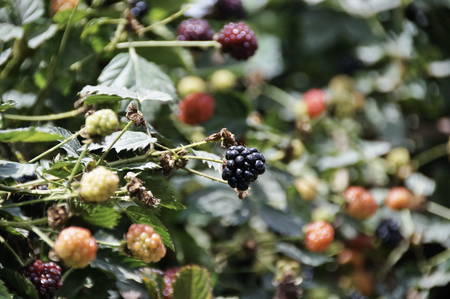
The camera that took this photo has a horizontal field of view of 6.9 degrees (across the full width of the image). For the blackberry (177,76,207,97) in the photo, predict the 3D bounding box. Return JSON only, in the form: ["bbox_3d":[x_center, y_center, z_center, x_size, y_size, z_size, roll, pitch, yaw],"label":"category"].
[{"bbox_3d":[-0.018,-0.032,1.970,0.015,0.015,0.015,0,10,0],"label":"blackberry"}]

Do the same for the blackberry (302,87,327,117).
[{"bbox_3d":[0.045,-0.023,1.860,0.011,0.014,0.012,0,6,0],"label":"blackberry"}]

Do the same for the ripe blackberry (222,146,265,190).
[{"bbox_3d":[0.009,0.009,1.780,0.020,0.021,0.020,0,10,0],"label":"ripe blackberry"}]

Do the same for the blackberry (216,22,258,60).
[{"bbox_3d":[0.006,-0.052,1.800,0.019,0.018,0.019,0,6,0],"label":"blackberry"}]

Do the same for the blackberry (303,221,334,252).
[{"bbox_3d":[0.050,0.046,2.000,0.016,0.016,0.016,0,10,0],"label":"blackberry"}]

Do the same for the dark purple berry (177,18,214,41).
[{"bbox_3d":[-0.015,-0.058,1.850,0.019,0.016,0.018,0,6,0],"label":"dark purple berry"}]

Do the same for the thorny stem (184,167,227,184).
[{"bbox_3d":[-0.009,0.012,1.750,0.021,0.002,0.002,22,0,0],"label":"thorny stem"}]

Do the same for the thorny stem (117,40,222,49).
[{"bbox_3d":[-0.025,-0.046,1.660,0.046,0.003,0.003,-1,0,0],"label":"thorny stem"}]

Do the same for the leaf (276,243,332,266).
[{"bbox_3d":[0.047,0.062,2.200,0.034,0.013,0.020,0,6,0],"label":"leaf"}]

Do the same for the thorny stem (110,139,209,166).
[{"bbox_3d":[-0.029,0.001,1.650,0.046,0.002,0.002,-14,0,0],"label":"thorny stem"}]

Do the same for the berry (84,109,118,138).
[{"bbox_3d":[-0.054,-0.012,1.640,0.014,0.013,0.013,-27,0,9],"label":"berry"}]

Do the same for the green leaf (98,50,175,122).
[{"bbox_3d":[-0.043,-0.030,1.800,0.039,0.034,0.016,0,6,0],"label":"green leaf"}]

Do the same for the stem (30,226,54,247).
[{"bbox_3d":[-0.078,0.037,1.610,0.013,0.002,0.002,42,0,0],"label":"stem"}]

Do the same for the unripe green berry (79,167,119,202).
[{"bbox_3d":[-0.060,0.017,1.780,0.019,0.017,0.018,0,10,0],"label":"unripe green berry"}]

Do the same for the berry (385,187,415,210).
[{"bbox_3d":[0.085,0.024,1.820,0.013,0.012,0.013,0,6,0],"label":"berry"}]

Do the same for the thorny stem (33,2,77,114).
[{"bbox_3d":[-0.085,-0.045,1.880,0.003,0.059,0.003,23,0,0],"label":"thorny stem"}]

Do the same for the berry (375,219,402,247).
[{"bbox_3d":[0.098,0.050,2.250,0.017,0.018,0.017,0,6,0],"label":"berry"}]

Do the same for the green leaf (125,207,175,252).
[{"bbox_3d":[-0.037,0.038,1.820,0.032,0.005,0.018,38,33,16],"label":"green leaf"}]

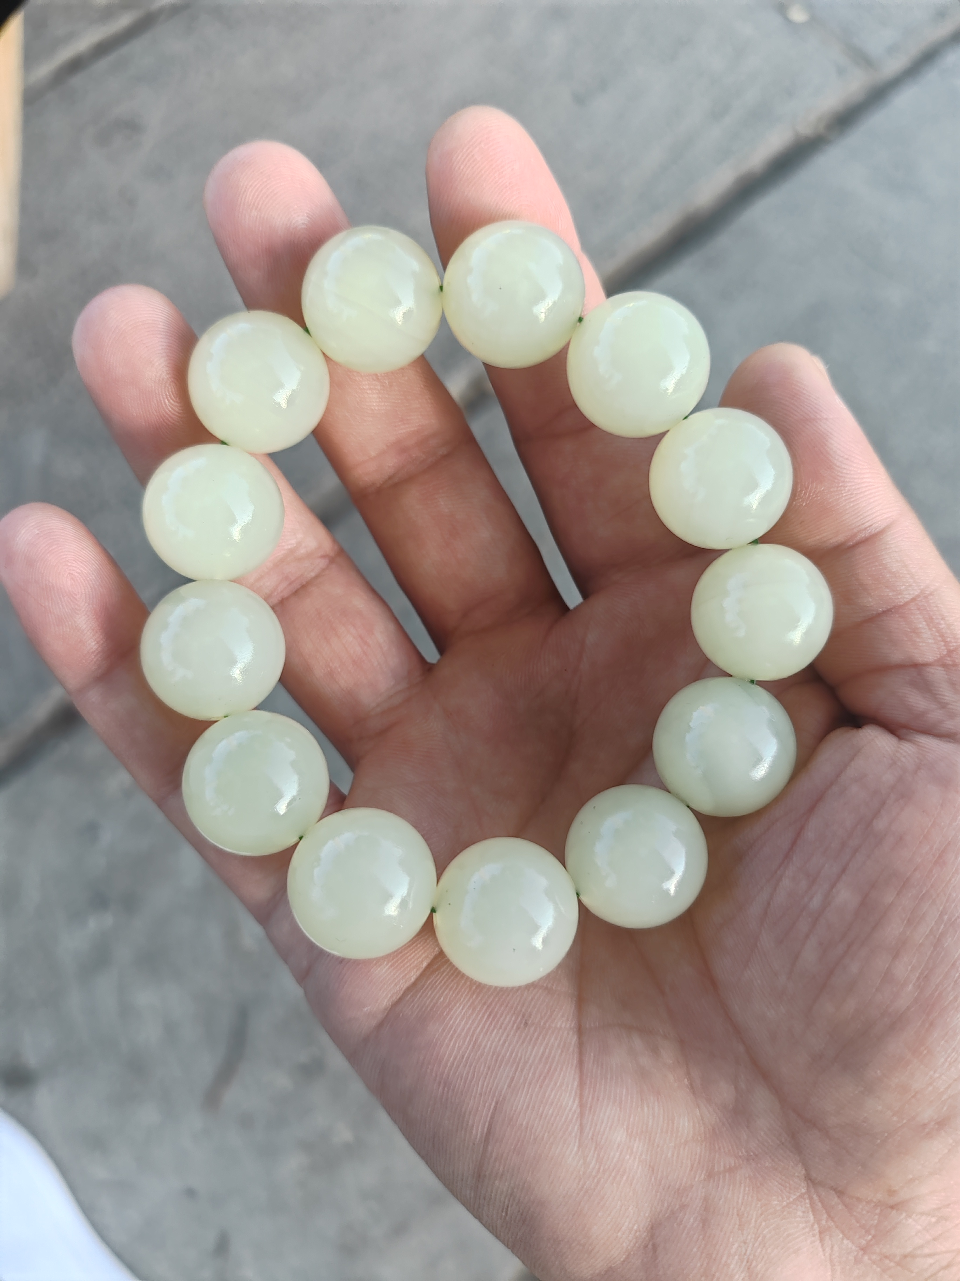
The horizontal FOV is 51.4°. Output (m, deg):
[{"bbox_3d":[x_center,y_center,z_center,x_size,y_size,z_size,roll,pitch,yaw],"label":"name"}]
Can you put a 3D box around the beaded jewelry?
[{"bbox_3d":[0.000,-0.007,0.132,0.090,0.023,0.100,-20,87,-2],"label":"beaded jewelry"}]

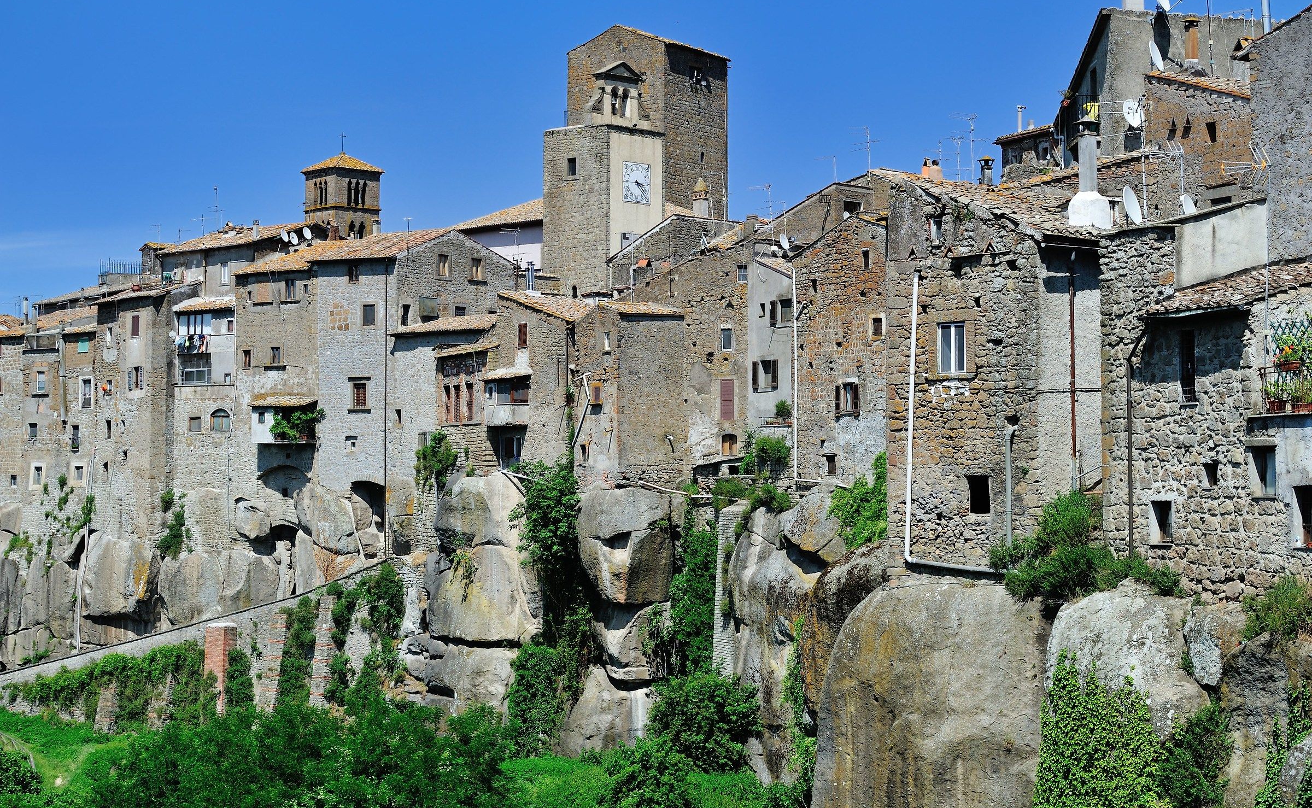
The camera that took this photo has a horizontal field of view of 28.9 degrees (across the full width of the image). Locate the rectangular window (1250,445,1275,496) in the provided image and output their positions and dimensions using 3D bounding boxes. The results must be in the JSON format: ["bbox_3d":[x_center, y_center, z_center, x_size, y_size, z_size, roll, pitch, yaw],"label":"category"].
[{"bbox_3d":[13.333,1.486,56.000,0.250,1.150,0.800,1,-1,-32],"label":"rectangular window"}]

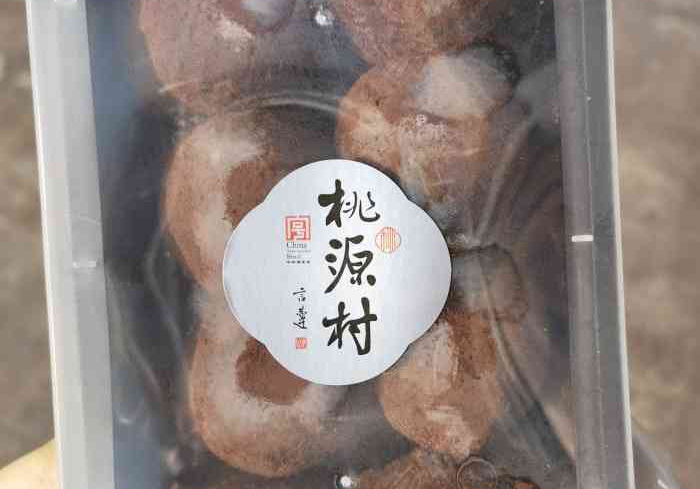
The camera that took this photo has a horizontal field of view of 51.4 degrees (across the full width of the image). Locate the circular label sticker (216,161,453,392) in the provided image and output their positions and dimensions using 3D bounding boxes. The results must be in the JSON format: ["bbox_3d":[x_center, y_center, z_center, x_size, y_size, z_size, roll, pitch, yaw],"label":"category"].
[{"bbox_3d":[-0.003,0.007,0.174,0.055,0.001,0.054,0,91,-1],"label":"circular label sticker"}]

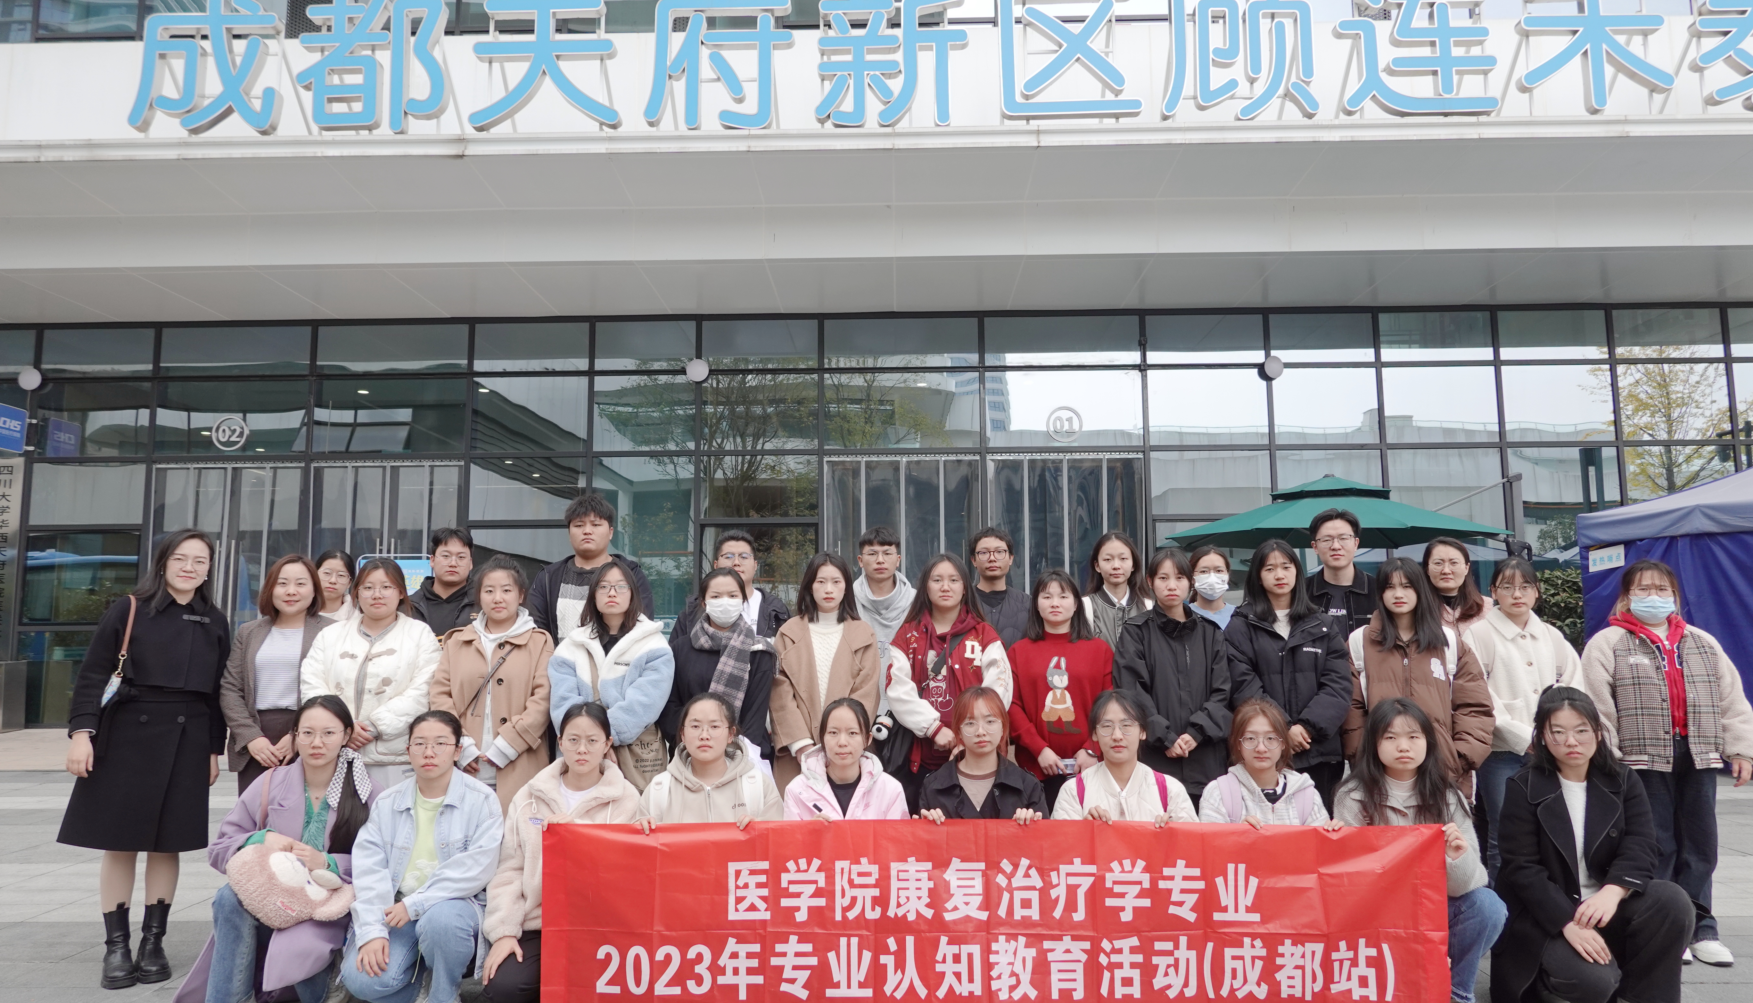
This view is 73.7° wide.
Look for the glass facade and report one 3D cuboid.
[{"bbox_3d":[-0.137,0.145,14.055,21.026,4.951,0.300,-1,-6,1],"label":"glass facade"}]

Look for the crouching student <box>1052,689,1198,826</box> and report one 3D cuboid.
[{"bbox_3d":[0.839,1.172,3.940,0.500,1.071,0.600,-1,-6,3],"label":"crouching student"}]

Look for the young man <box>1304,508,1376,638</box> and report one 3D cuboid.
[{"bbox_3d":[2.134,0.920,5.304,0.520,1.791,0.340,-2,-6,13],"label":"young man"}]

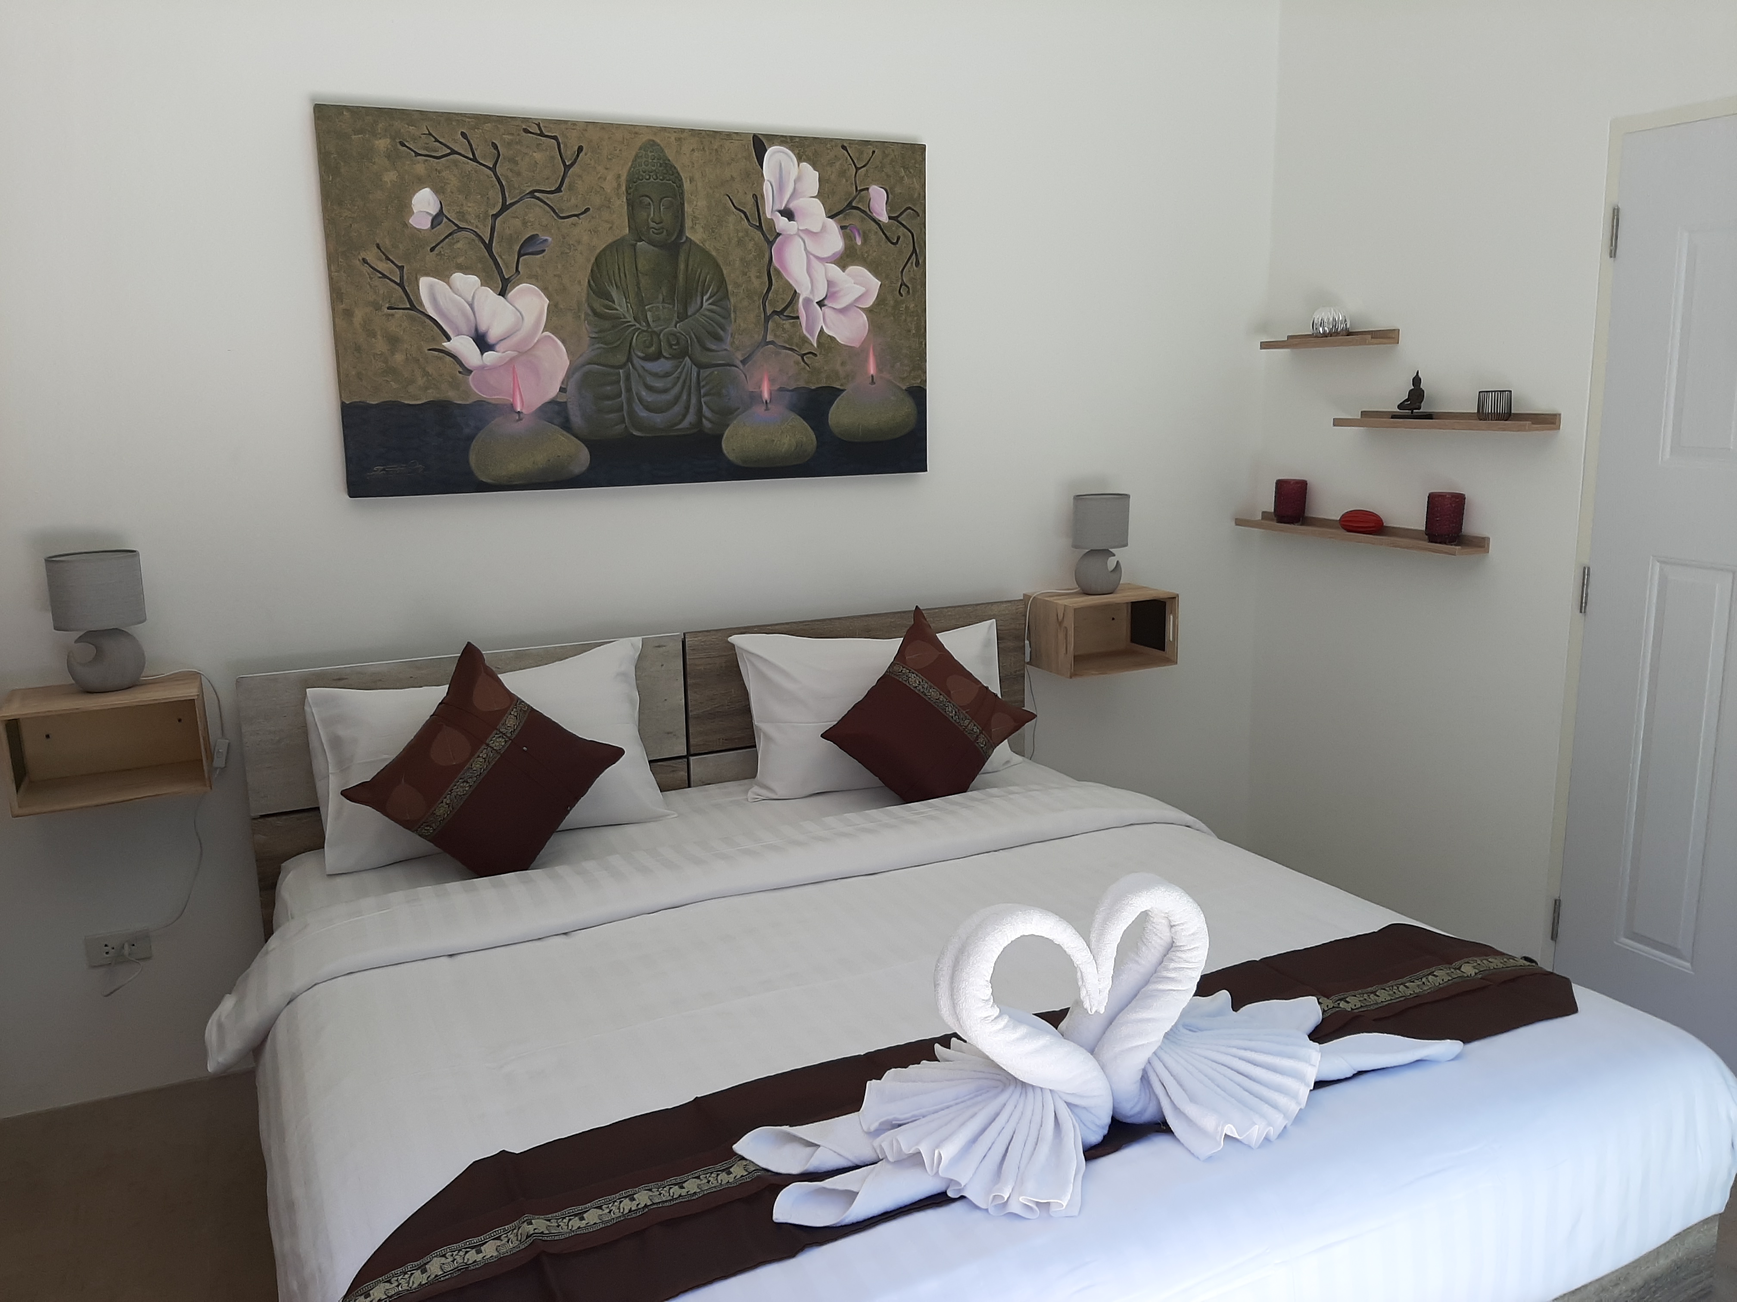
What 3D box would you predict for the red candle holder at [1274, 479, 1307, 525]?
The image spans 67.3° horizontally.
[{"bbox_3d":[1.197,-0.415,3.695,0.084,0.130,0.084,-6,12,-24],"label":"red candle holder"}]

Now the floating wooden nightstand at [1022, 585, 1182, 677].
[{"bbox_3d":[0.642,-0.058,3.582,0.348,0.194,0.227,-6,12,-24],"label":"floating wooden nightstand"}]

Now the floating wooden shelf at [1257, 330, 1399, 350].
[{"bbox_3d":[1.229,-0.835,3.503,0.102,0.039,0.405,-6,12,-22],"label":"floating wooden shelf"}]

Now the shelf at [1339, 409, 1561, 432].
[{"bbox_3d":[1.390,-0.562,3.185,0.102,0.037,0.600,-6,12,-22],"label":"shelf"}]

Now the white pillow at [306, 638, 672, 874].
[{"bbox_3d":[-0.823,0.221,2.878,0.725,0.420,0.160,-6,-15,-24],"label":"white pillow"}]

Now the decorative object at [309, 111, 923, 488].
[{"bbox_3d":[-0.488,-0.793,3.033,1.397,0.800,0.035,-6,12,-24],"label":"decorative object"}]

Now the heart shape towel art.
[{"bbox_3d":[0.344,0.447,1.647,1.015,0.335,0.266,-5,12,-19],"label":"heart shape towel art"}]

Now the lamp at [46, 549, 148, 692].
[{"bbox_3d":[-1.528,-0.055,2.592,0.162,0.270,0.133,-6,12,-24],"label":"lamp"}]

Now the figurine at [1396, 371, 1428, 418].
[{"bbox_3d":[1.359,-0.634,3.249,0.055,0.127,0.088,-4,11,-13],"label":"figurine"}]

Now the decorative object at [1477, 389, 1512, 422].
[{"bbox_3d":[1.457,-0.567,3.031,0.073,0.074,0.073,-6,12,-22],"label":"decorative object"}]

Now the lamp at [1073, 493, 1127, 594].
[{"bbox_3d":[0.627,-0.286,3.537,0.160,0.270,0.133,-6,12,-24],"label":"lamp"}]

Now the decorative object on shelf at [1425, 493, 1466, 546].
[{"bbox_3d":[1.422,-0.323,3.216,0.084,0.128,0.084,-6,12,-24],"label":"decorative object on shelf"}]

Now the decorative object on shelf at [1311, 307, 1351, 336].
[{"bbox_3d":[1.238,-0.870,3.493,0.096,0.087,0.096,-6,12,-24],"label":"decorative object on shelf"}]

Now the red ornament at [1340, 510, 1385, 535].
[{"bbox_3d":[1.292,-0.334,3.420,0.072,0.068,0.142,-6,12,-23],"label":"red ornament"}]

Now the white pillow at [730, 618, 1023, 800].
[{"bbox_3d":[0.027,0.130,3.253,0.725,0.395,0.150,-6,-11,-24],"label":"white pillow"}]

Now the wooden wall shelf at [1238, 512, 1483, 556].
[{"bbox_3d":[1.293,-0.320,3.503,0.105,0.038,0.797,-6,12,-24],"label":"wooden wall shelf"}]

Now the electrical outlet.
[{"bbox_3d":[-1.599,0.636,2.782,0.122,0.070,0.014,-6,12,-24],"label":"electrical outlet"}]

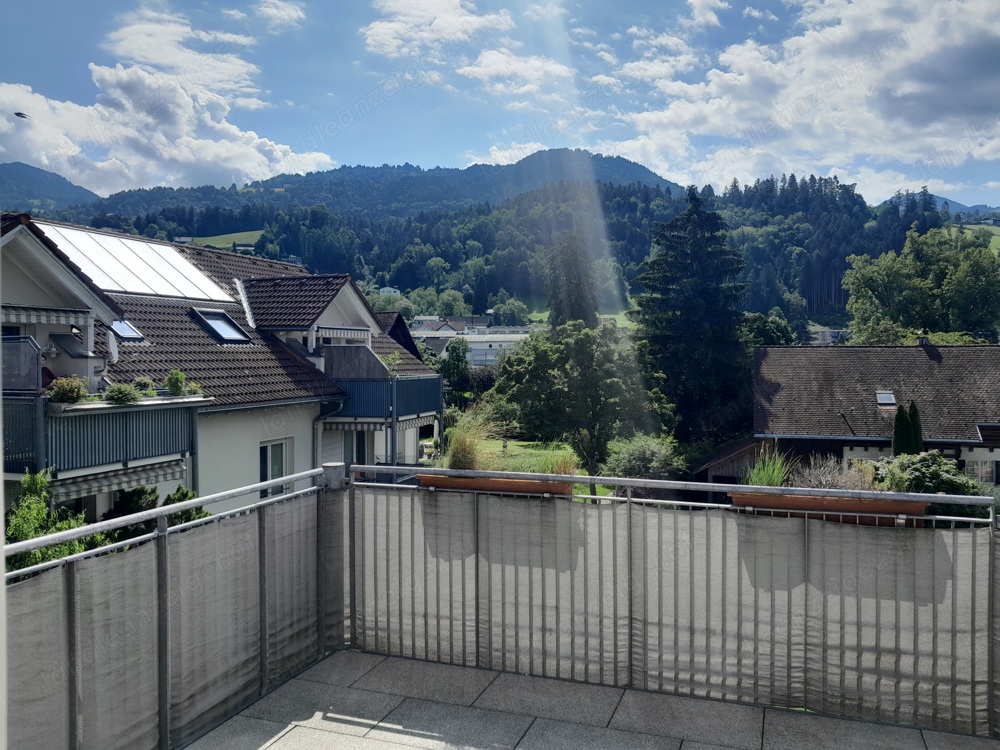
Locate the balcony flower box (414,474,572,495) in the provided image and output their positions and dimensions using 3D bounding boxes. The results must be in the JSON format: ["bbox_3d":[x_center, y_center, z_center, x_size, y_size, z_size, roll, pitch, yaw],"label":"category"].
[{"bbox_3d":[-0.026,0.604,3.971,0.800,0.170,0.190,0,1,19],"label":"balcony flower box"}]

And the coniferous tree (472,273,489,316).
[{"bbox_3d":[-7.981,-31.483,320.229,6.100,19.500,6.100,0,1,0],"label":"coniferous tree"}]

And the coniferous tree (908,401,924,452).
[{"bbox_3d":[14.194,2.851,26.846,0.780,3.950,0.780,0,1,0],"label":"coniferous tree"}]

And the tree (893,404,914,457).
[{"bbox_3d":[13.420,2.883,26.045,0.800,3.800,0.800,0,1,0],"label":"tree"}]

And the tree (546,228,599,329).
[{"bbox_3d":[7.038,-4.839,75.217,5.200,18.500,5.200,0,1,0],"label":"tree"}]

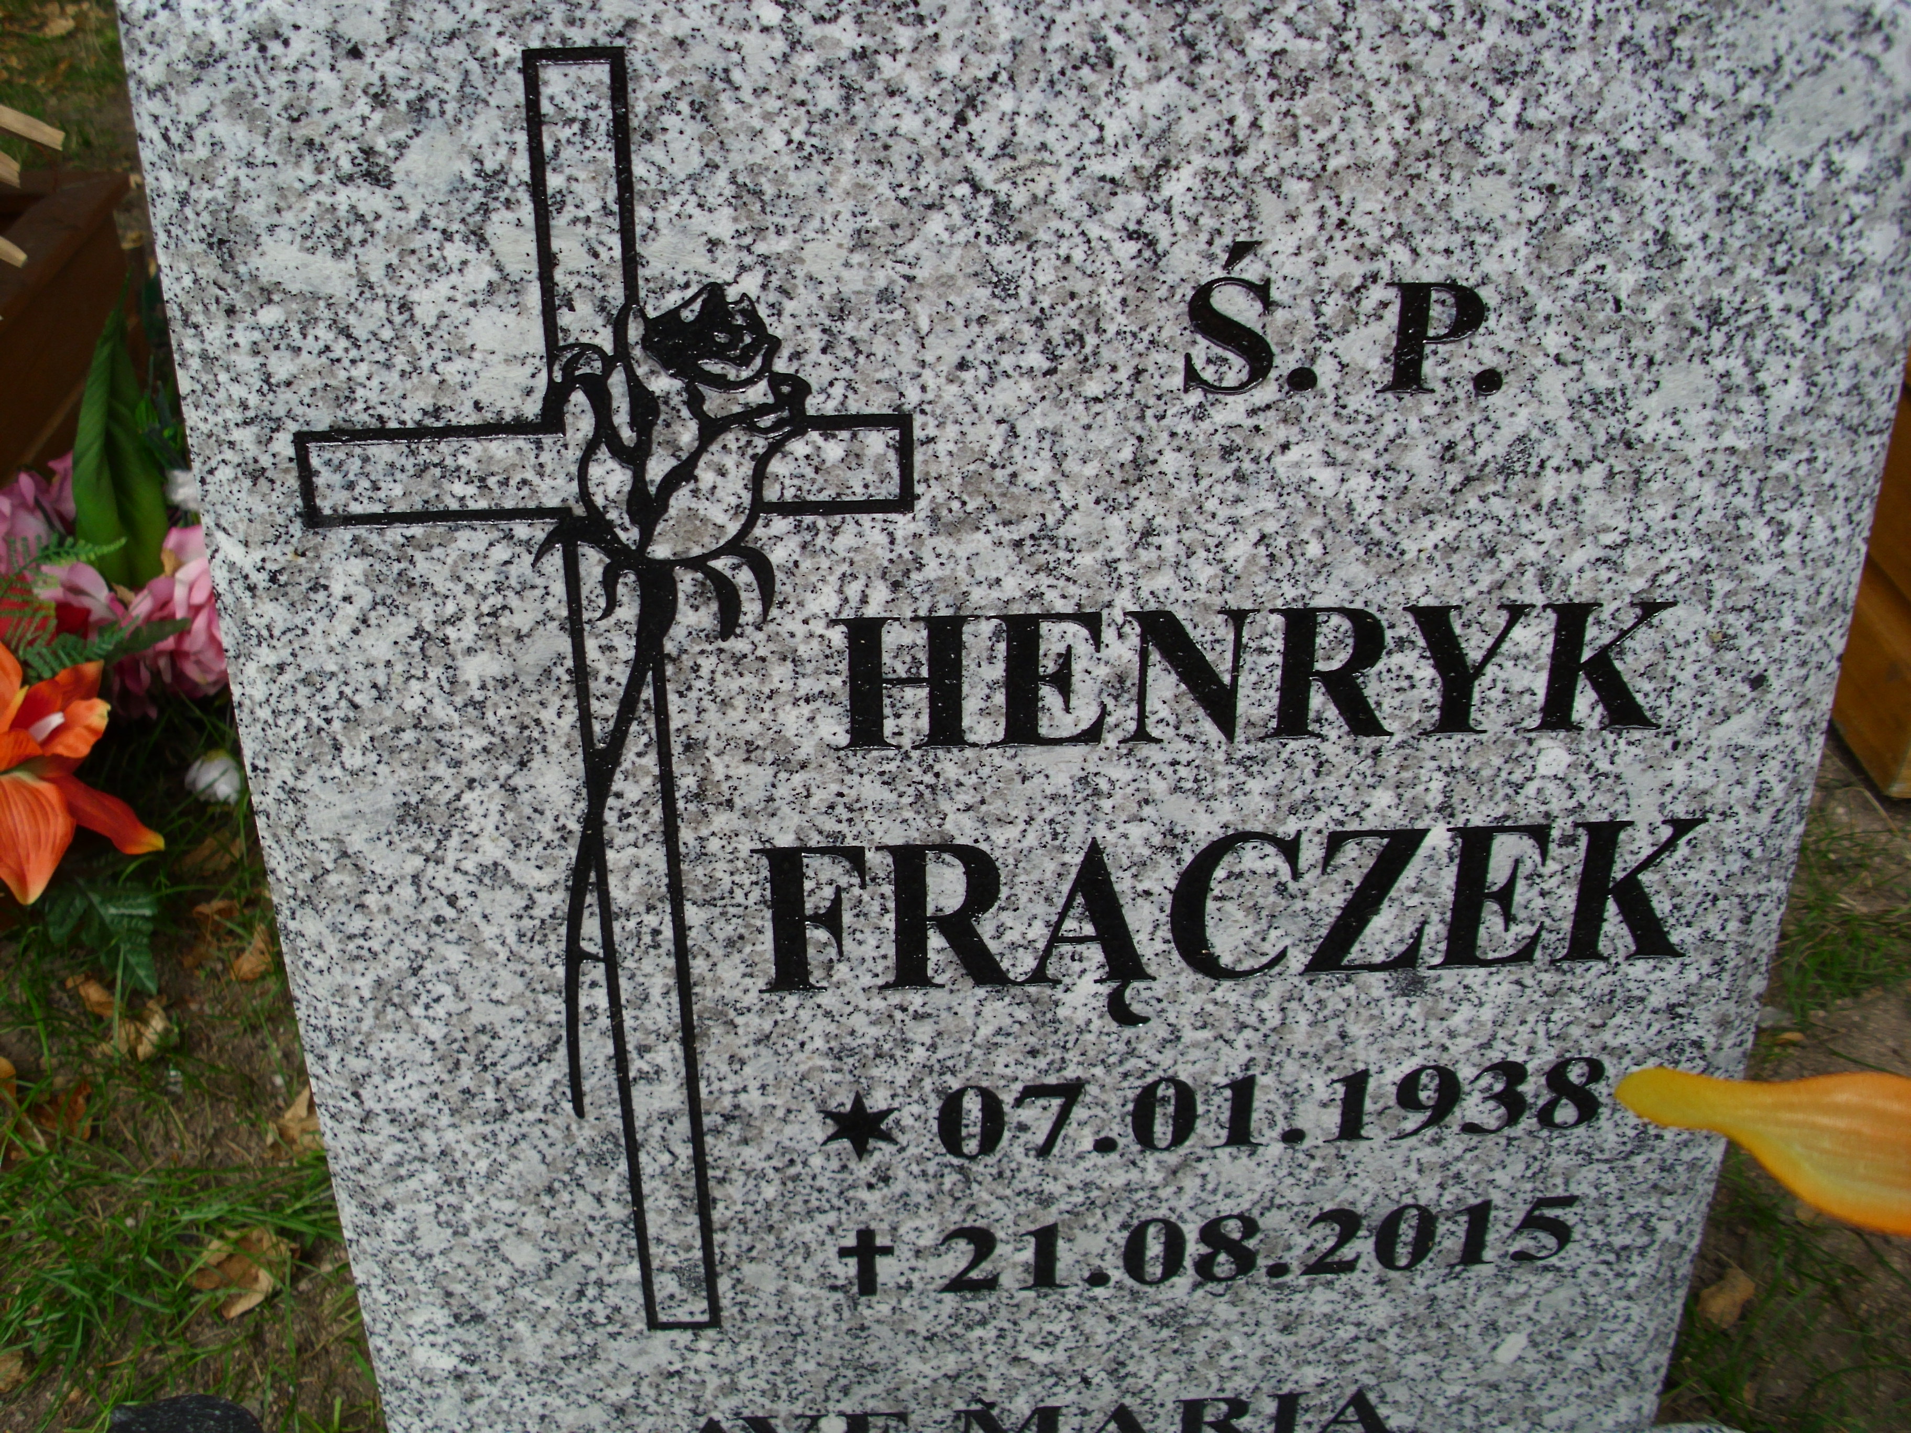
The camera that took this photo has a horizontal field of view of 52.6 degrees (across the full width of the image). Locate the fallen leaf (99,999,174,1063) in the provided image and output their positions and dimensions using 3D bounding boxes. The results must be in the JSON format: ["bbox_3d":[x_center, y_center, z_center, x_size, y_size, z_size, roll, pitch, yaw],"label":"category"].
[{"bbox_3d":[-0.503,0.193,1.198,0.032,0.018,0.047,6,29,10],"label":"fallen leaf"}]

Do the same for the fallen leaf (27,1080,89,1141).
[{"bbox_3d":[-0.521,0.234,1.124,0.033,0.017,0.044,-14,32,-25],"label":"fallen leaf"}]

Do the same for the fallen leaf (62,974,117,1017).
[{"bbox_3d":[-0.547,0.178,1.228,0.052,0.014,0.021,18,34,29],"label":"fallen leaf"}]

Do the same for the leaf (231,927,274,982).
[{"bbox_3d":[-0.457,0.156,1.271,0.028,0.014,0.046,4,29,6],"label":"leaf"}]

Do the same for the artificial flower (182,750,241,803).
[{"bbox_3d":[-0.533,0.045,1.389,0.042,0.038,0.042,1,29,0],"label":"artificial flower"}]

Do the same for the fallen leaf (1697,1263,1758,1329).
[{"bbox_3d":[0.407,0.307,1.021,0.042,0.013,0.026,-21,36,-34],"label":"fallen leaf"}]

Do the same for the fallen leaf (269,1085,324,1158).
[{"bbox_3d":[-0.377,0.234,1.127,0.039,0.018,0.040,5,29,7],"label":"fallen leaf"}]

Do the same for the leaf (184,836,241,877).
[{"bbox_3d":[-0.525,0.097,1.374,0.032,0.014,0.042,0,29,-1],"label":"leaf"}]

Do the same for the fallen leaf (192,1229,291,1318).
[{"bbox_3d":[-0.377,0.291,1.023,0.050,0.020,0.046,18,33,27],"label":"fallen leaf"}]

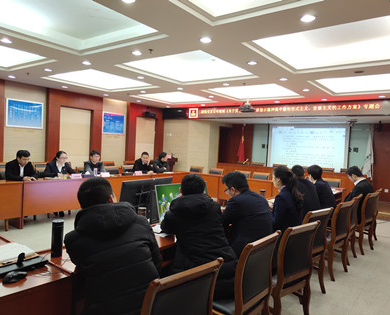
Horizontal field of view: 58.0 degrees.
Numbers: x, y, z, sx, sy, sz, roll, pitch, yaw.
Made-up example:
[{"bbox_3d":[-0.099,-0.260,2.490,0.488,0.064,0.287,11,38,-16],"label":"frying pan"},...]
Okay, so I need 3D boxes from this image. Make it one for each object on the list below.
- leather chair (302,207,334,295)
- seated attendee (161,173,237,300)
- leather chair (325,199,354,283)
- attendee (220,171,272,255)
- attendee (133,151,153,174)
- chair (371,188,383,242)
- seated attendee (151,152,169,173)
[{"bbox_3d":[1.008,0.931,3.545,0.560,0.900,0.480,3,2,44],"label":"leather chair"},{"bbox_3d":[-0.035,0.746,2.414,0.580,1.280,0.760,2,1,-32],"label":"seated attendee"},{"bbox_3d":[1.597,0.964,4.341,0.560,0.900,0.480,3,1,36],"label":"leather chair"},{"bbox_3d":[0.367,0.751,2.986,0.760,1.280,0.540,3,2,42],"label":"attendee"},{"bbox_3d":[-1.415,0.517,9.265,0.700,1.290,0.550,3,1,36],"label":"attendee"},{"bbox_3d":[2.794,0.956,5.980,0.560,0.900,0.480,3,1,40],"label":"chair"},{"bbox_3d":[-0.981,0.523,9.864,0.700,1.300,0.520,3,1,18],"label":"seated attendee"}]

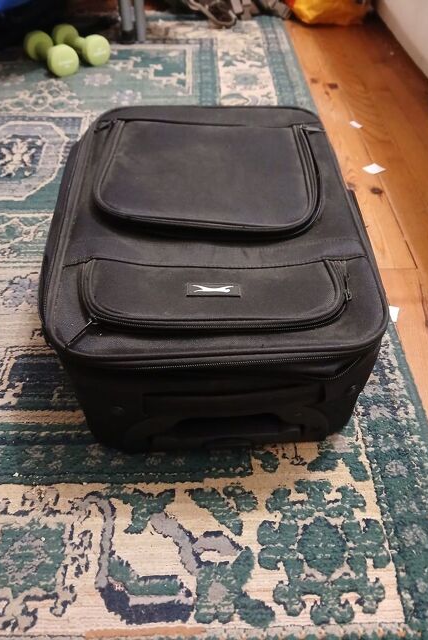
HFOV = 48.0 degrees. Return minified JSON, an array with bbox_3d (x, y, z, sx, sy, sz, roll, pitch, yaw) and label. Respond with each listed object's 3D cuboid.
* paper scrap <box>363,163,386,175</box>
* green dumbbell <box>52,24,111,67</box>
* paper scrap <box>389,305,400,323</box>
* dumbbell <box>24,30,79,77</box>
[{"bbox_3d":[0.360,-0.339,1.079,0.039,0.004,0.031,-27,54,-23],"label":"paper scrap"},{"bbox_3d":[-0.401,-0.830,1.451,0.197,0.077,0.077,33,56,25],"label":"green dumbbell"},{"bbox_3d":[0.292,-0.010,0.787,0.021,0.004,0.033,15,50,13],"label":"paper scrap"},{"bbox_3d":[-0.476,-0.779,1.405,0.077,0.077,0.197,-33,57,-26],"label":"dumbbell"}]

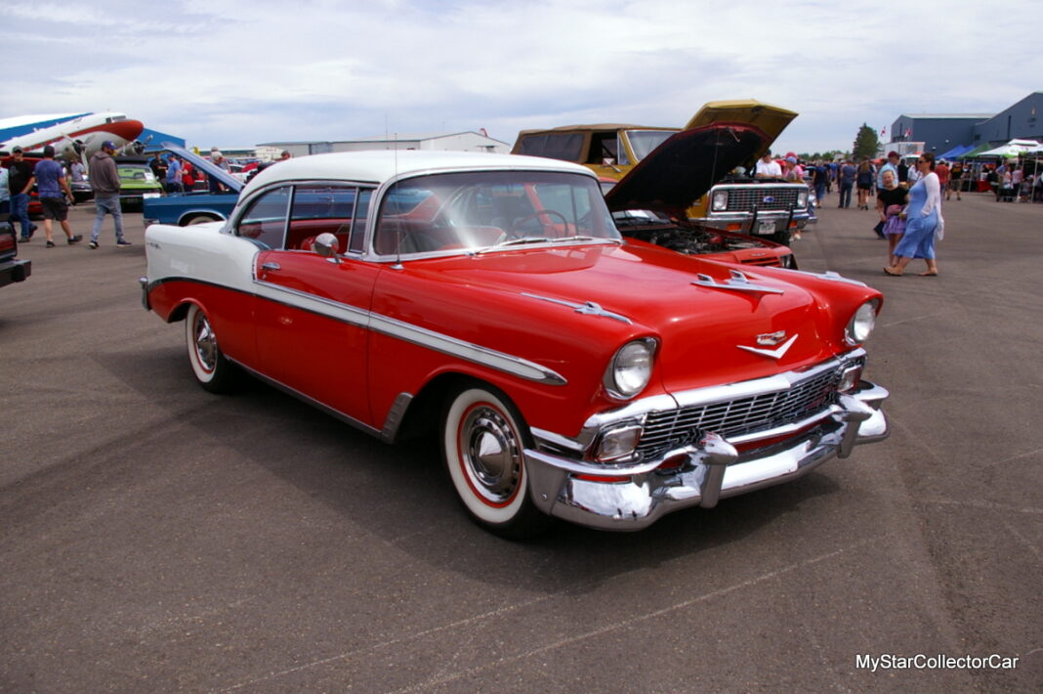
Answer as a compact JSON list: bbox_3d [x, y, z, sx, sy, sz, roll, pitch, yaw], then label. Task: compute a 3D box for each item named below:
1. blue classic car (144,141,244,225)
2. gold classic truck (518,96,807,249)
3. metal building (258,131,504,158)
[{"bbox_3d":[-3.710,-2.635,13.767,5.150,1.760,1.920,-4,14,-18],"label":"blue classic car"},{"bbox_3d":[1.762,-2.327,11.378,2.000,2.260,4.700,-8,15,-33],"label":"gold classic truck"},{"bbox_3d":[-20.012,-26.522,108.912,33.500,5.700,17.500,10,16,36],"label":"metal building"}]

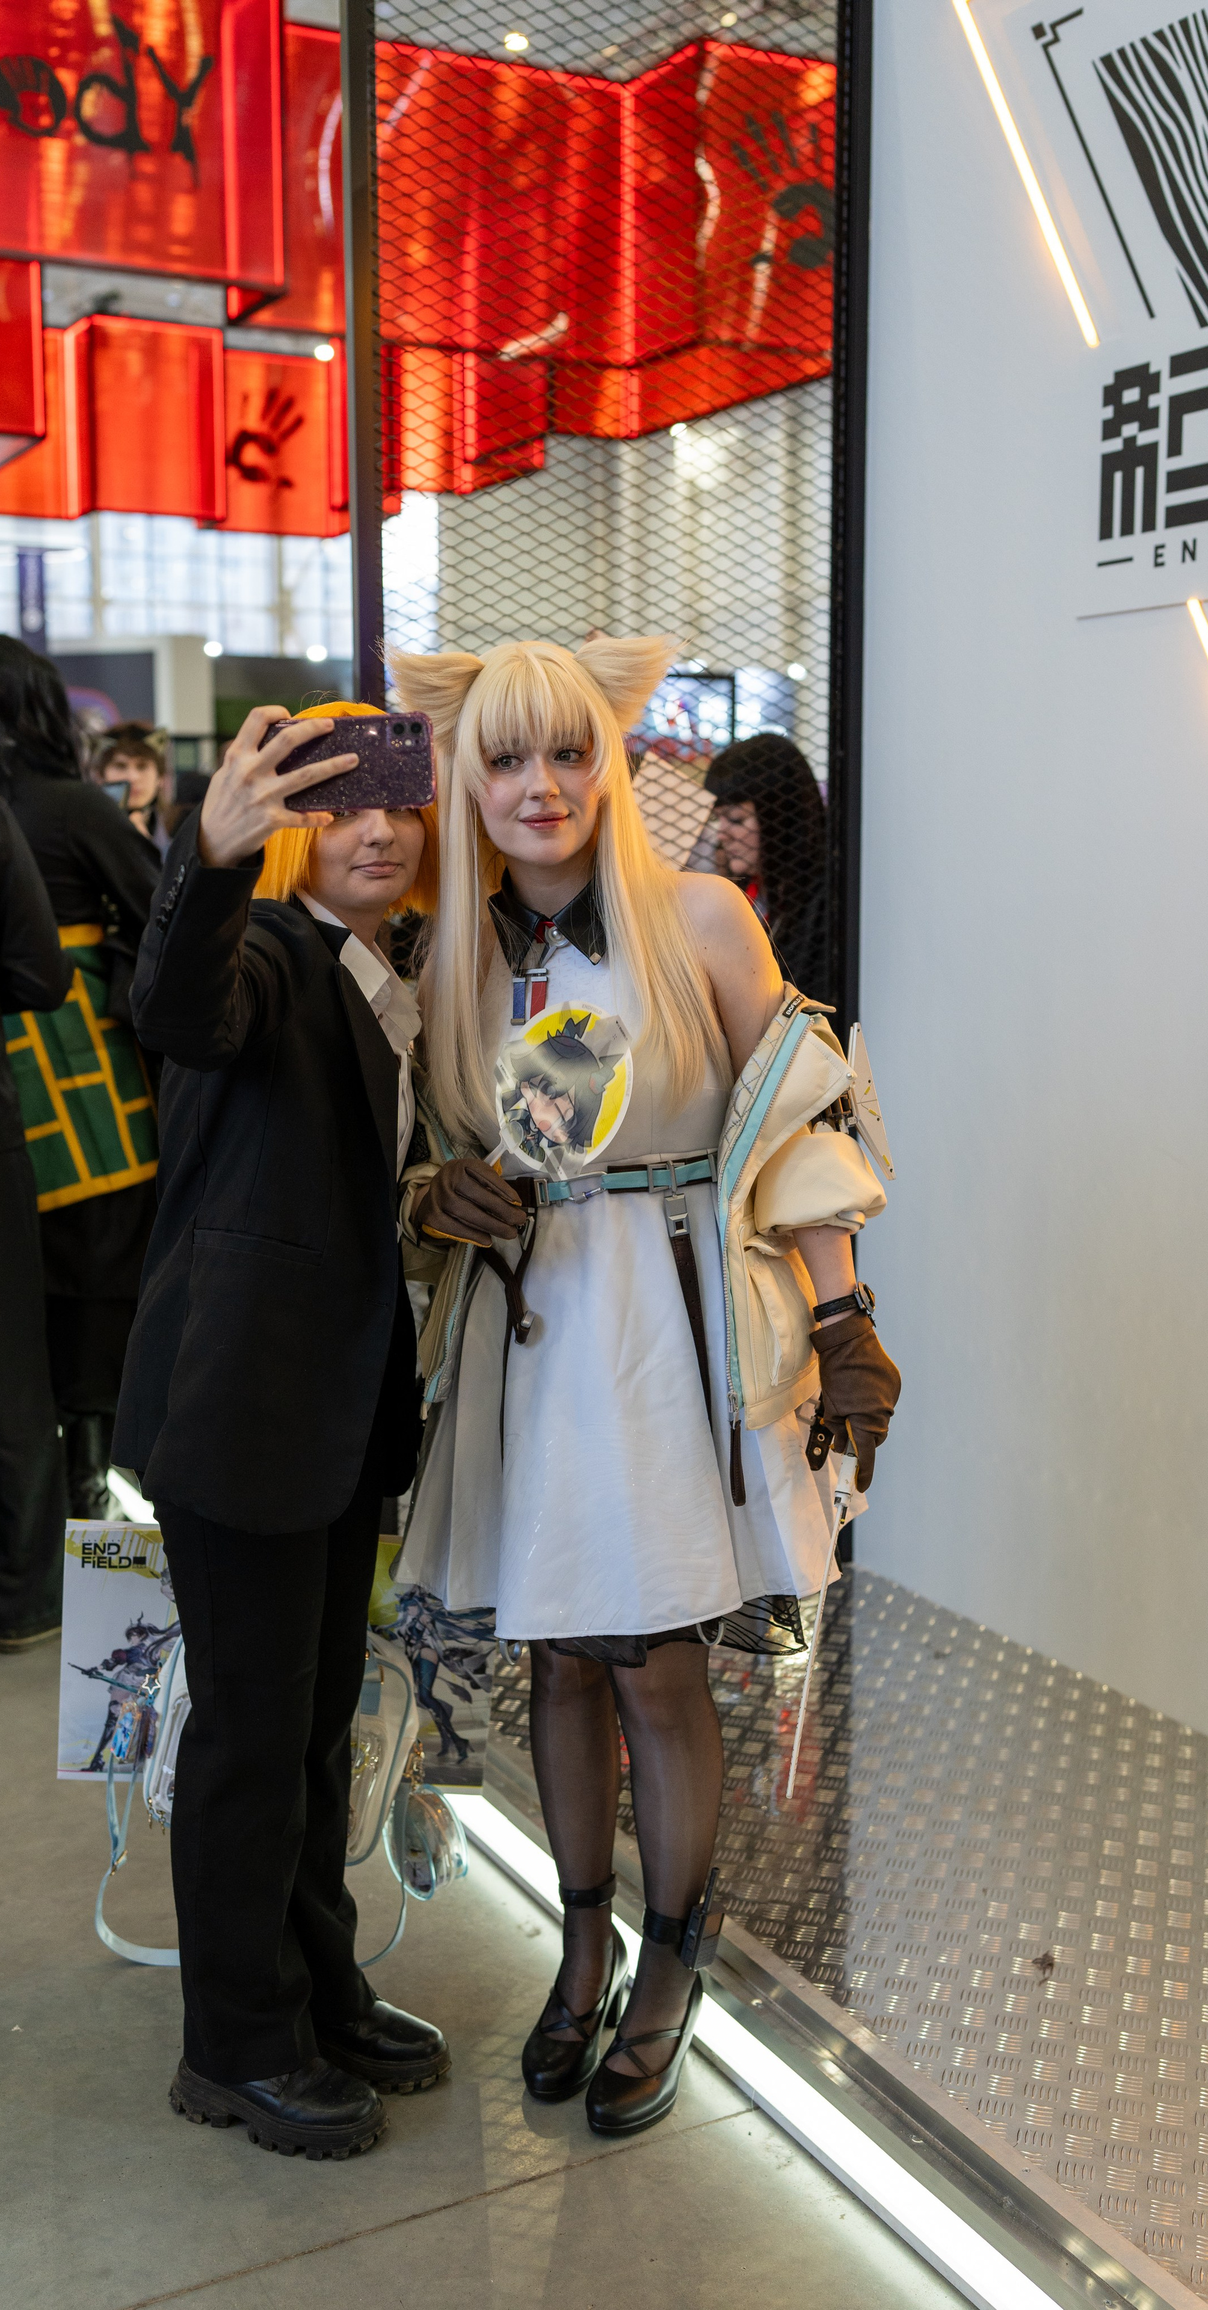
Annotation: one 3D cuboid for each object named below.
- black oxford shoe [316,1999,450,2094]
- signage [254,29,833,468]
[{"bbox_3d":[-0.325,1.066,2.784,0.280,0.120,0.108,3,9,22],"label":"black oxford shoe"},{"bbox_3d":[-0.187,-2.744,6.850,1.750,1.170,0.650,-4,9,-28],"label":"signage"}]

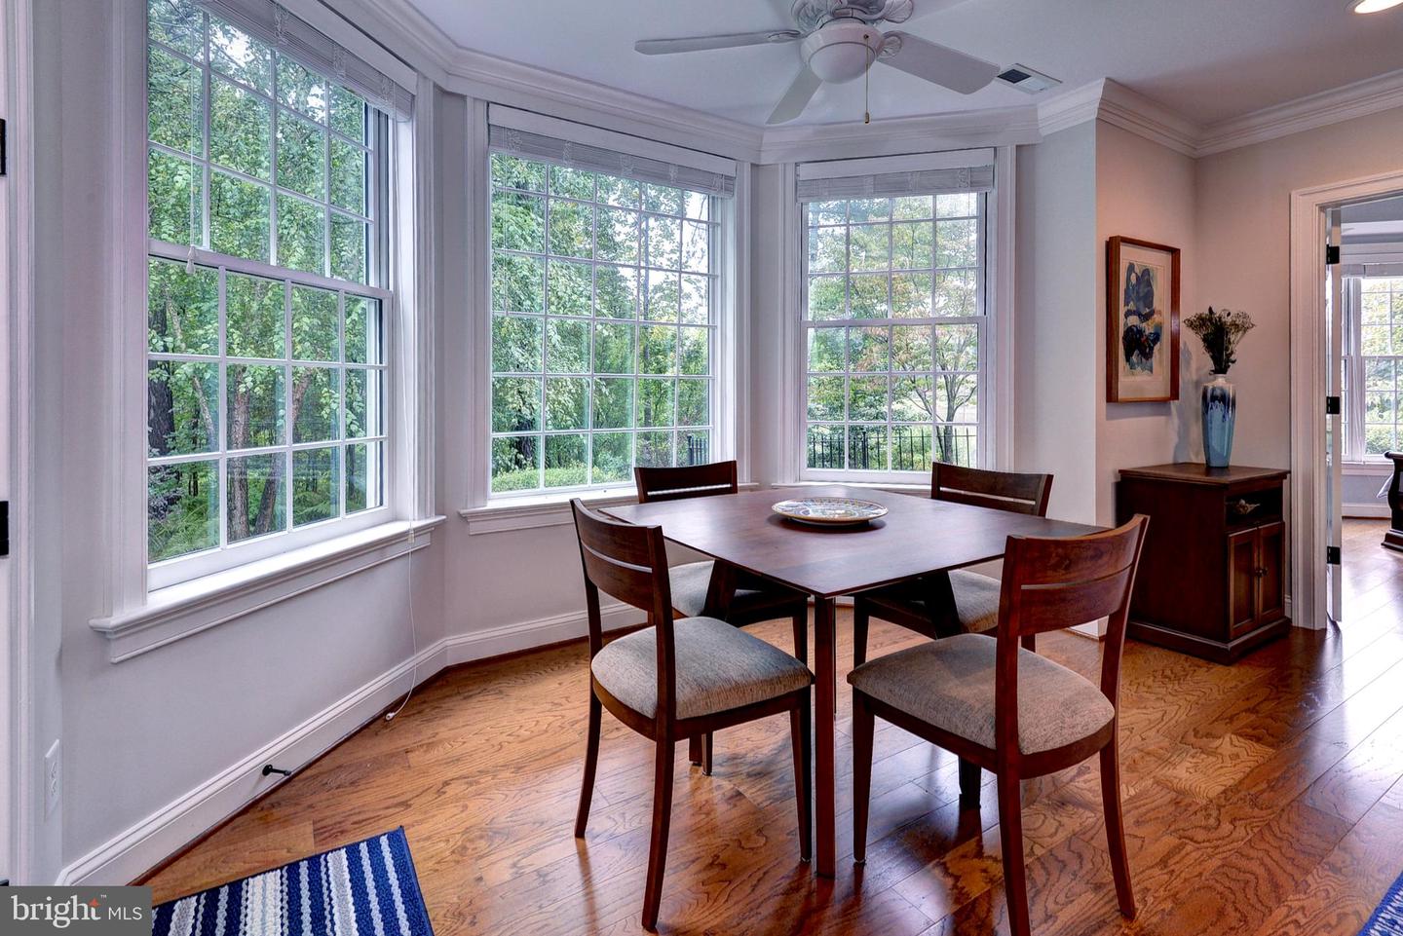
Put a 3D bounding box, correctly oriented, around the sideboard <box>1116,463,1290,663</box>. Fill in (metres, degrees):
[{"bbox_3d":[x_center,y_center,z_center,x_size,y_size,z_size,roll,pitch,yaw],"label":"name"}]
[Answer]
[{"bbox_3d":[2.373,0.393,2.944,0.715,0.761,0.422,-2,5,-32],"label":"sideboard"}]

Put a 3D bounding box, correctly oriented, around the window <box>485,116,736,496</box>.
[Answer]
[{"bbox_3d":[-0.393,-0.738,3.036,1.282,1.690,0.130,-2,5,-31],"label":"window"}]

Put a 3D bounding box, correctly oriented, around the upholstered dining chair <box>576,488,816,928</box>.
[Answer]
[{"bbox_3d":[-0.032,0.513,1.561,0.495,0.852,0.450,-3,5,-32],"label":"upholstered dining chair"}]

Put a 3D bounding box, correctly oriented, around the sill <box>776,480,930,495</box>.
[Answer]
[{"bbox_3d":[0.998,0.146,3.273,1.236,0.105,0.160,1,4,13],"label":"sill"}]

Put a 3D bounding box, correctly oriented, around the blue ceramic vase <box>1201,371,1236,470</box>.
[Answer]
[{"bbox_3d":[2.570,-0.236,3.098,0.130,0.460,0.130,3,5,40],"label":"blue ceramic vase"}]

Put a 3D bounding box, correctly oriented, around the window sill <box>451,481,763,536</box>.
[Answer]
[{"bbox_3d":[-0.379,0.177,3.016,1.524,0.105,0.160,-2,5,-31],"label":"window sill"}]

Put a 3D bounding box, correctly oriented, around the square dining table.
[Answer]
[{"bbox_3d":[0.375,0.527,1.796,1.000,0.766,1.000,-2,5,-32],"label":"square dining table"}]

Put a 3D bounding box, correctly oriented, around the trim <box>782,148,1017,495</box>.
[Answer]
[{"bbox_3d":[1.000,-0.764,3.272,1.156,1.726,0.110,1,4,13],"label":"trim"}]

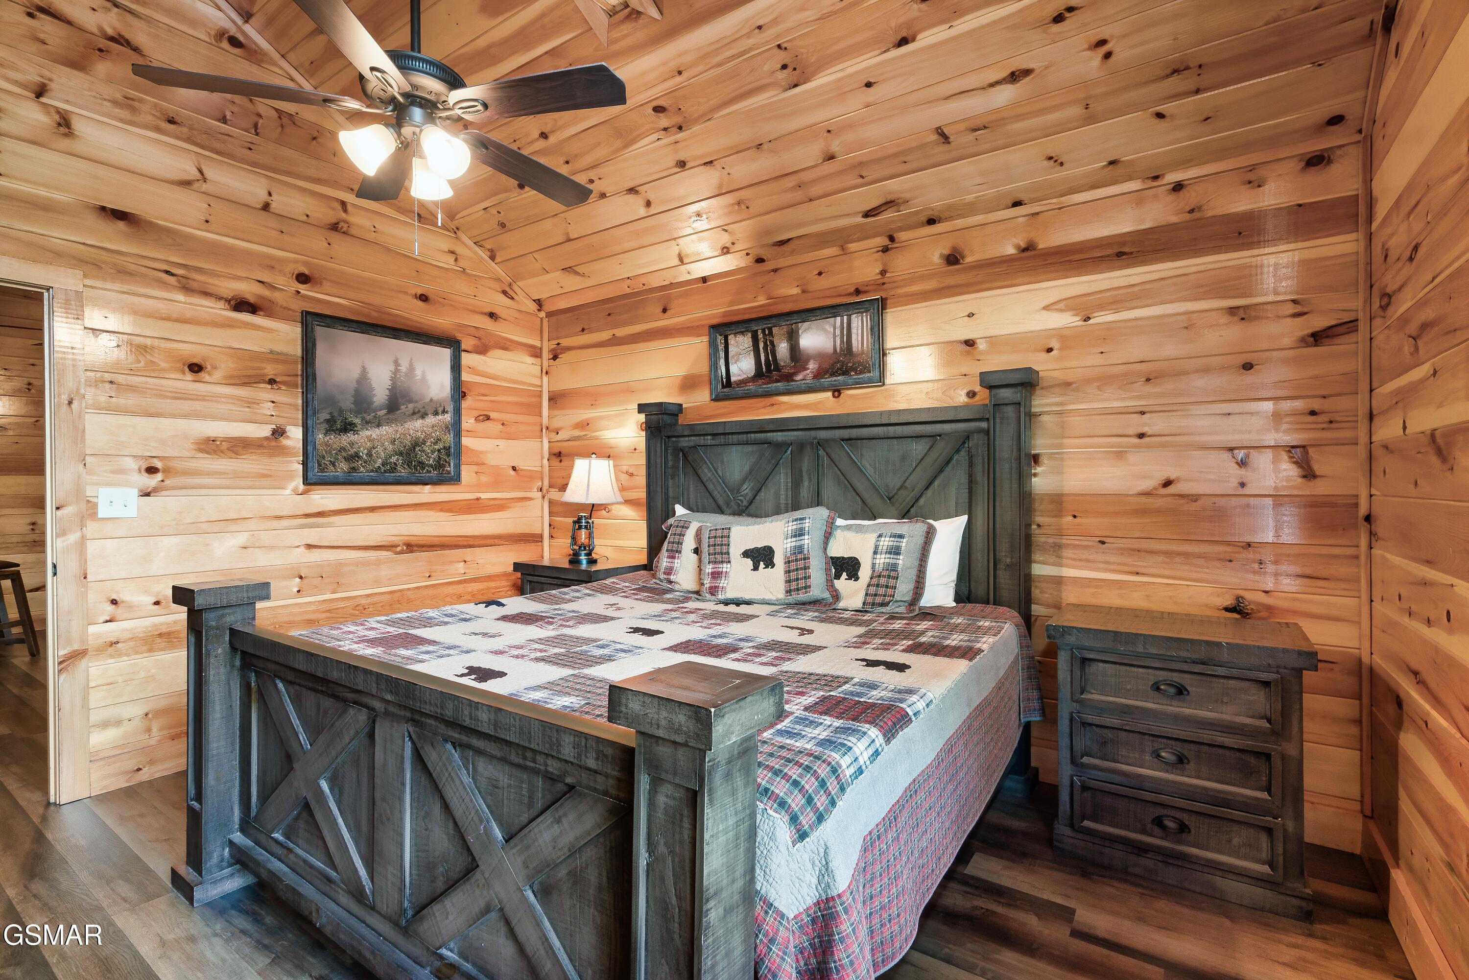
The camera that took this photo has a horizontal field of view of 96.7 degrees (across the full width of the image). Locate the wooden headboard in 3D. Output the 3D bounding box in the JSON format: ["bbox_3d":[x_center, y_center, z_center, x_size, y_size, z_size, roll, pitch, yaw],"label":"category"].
[{"bbox_3d":[0.371,0.387,3.297,2.112,1.759,0.209,0,0,34],"label":"wooden headboard"}]

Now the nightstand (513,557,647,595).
[{"bbox_3d":[-0.967,0.861,4.077,0.703,0.806,0.474,0,0,34],"label":"nightstand"}]

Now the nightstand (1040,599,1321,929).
[{"bbox_3d":[1.515,0.867,2.272,0.714,0.804,0.480,0,0,34],"label":"nightstand"}]

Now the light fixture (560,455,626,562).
[{"bbox_3d":[-0.895,0.114,4.067,0.390,0.687,0.390,0,0,0],"label":"light fixture"}]

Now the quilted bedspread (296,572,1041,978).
[{"bbox_3d":[-0.187,0.688,2.326,2.054,0.525,1.894,0,0,34],"label":"quilted bedspread"}]

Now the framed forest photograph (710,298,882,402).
[{"bbox_3d":[0.295,-0.729,3.502,1.030,0.432,0.032,0,0,34],"label":"framed forest photograph"}]

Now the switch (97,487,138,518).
[{"bbox_3d":[-2.609,0.056,2.768,0.013,0.119,0.120,0,0,34],"label":"switch"}]

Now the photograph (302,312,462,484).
[{"bbox_3d":[-1.965,-0.479,3.718,0.031,0.888,0.891,0,0,34],"label":"photograph"}]

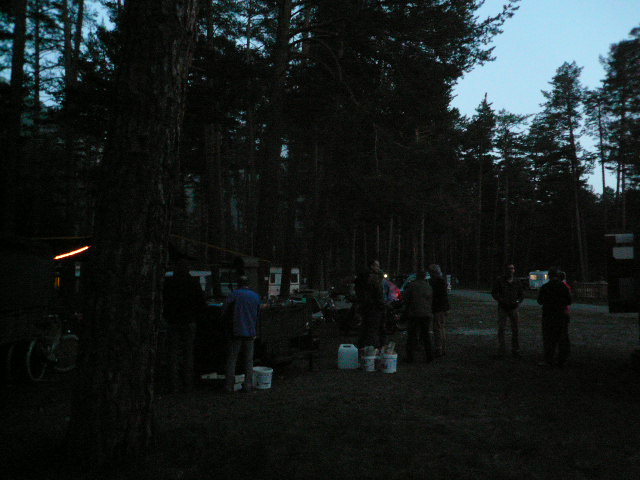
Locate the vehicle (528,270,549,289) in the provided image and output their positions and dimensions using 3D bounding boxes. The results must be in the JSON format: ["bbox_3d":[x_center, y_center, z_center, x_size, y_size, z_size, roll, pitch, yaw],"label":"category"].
[{"bbox_3d":[28.238,5.074,66.000,2.200,2.450,4.800,-3,-5,37],"label":"vehicle"}]

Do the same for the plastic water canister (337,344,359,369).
[{"bbox_3d":[0.466,1.927,8.550,0.325,0.395,0.220,0,-4,-3],"label":"plastic water canister"}]

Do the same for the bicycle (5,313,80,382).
[{"bbox_3d":[-4.200,1.635,8.050,0.580,1.030,1.750,0,-4,-7],"label":"bicycle"}]

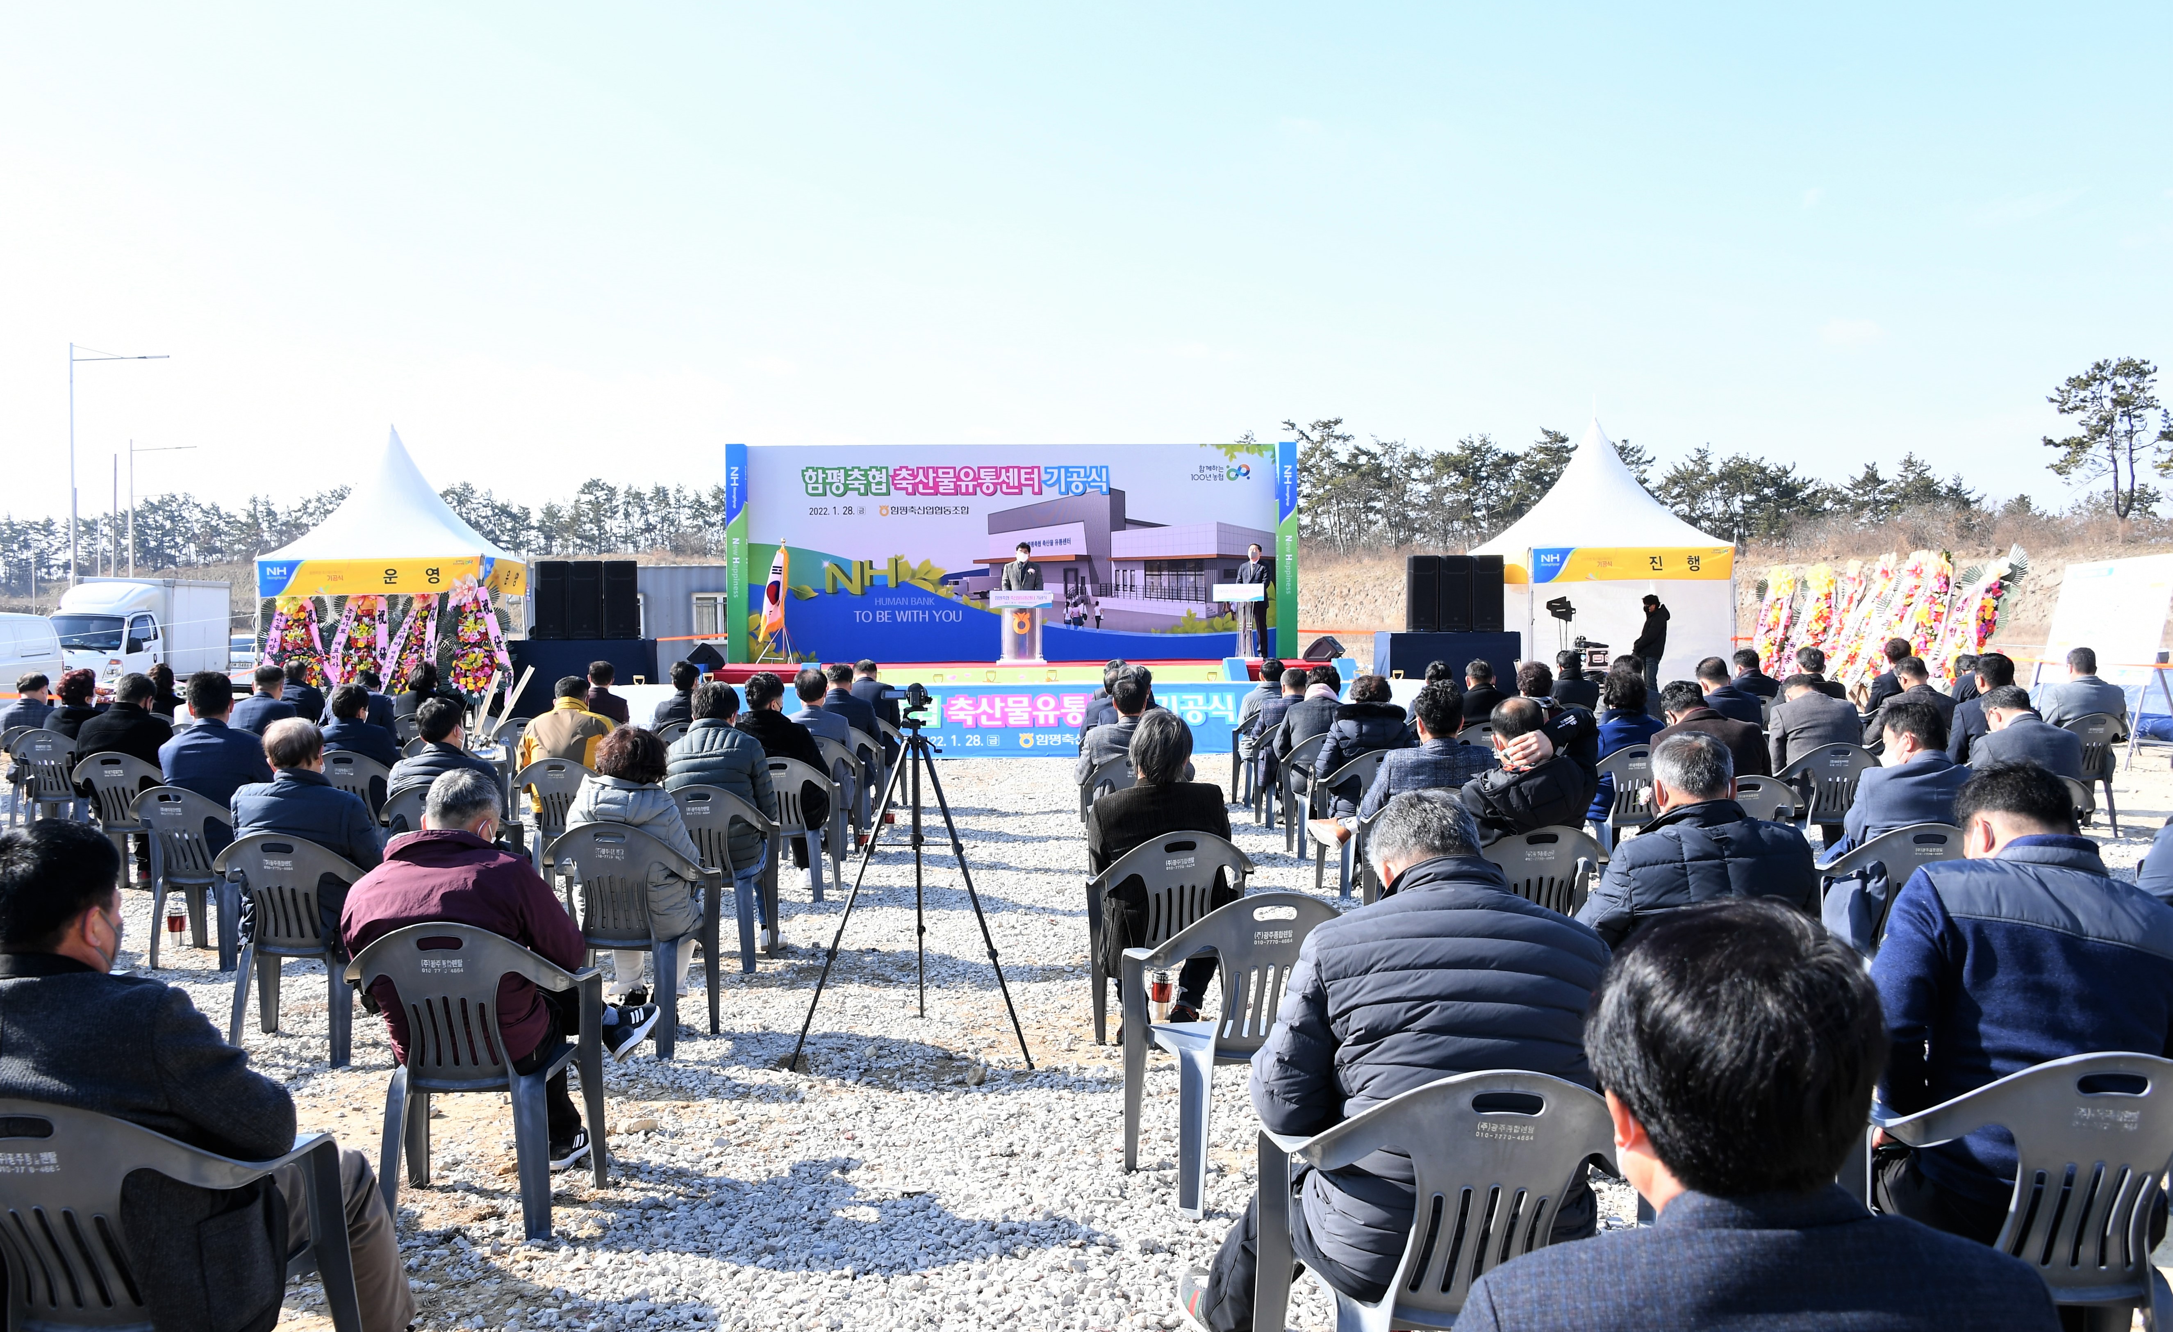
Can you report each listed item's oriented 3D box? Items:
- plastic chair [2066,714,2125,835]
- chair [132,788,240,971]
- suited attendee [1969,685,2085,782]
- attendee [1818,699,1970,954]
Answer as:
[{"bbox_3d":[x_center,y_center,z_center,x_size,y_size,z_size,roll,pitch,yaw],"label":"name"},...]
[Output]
[{"bbox_3d":[6.398,0.691,10.937,0.555,0.780,0.530,0,2,-2],"label":"plastic chair"},{"bbox_3d":[-3.758,0.884,7.245,0.555,0.780,0.530,0,2,9],"label":"chair"},{"bbox_3d":[4.149,0.648,7.721,0.540,1.160,0.820,0,2,-8],"label":"suited attendee"},{"bbox_3d":[2.725,0.679,5.766,0.600,1.190,0.780,0,1,2],"label":"attendee"}]

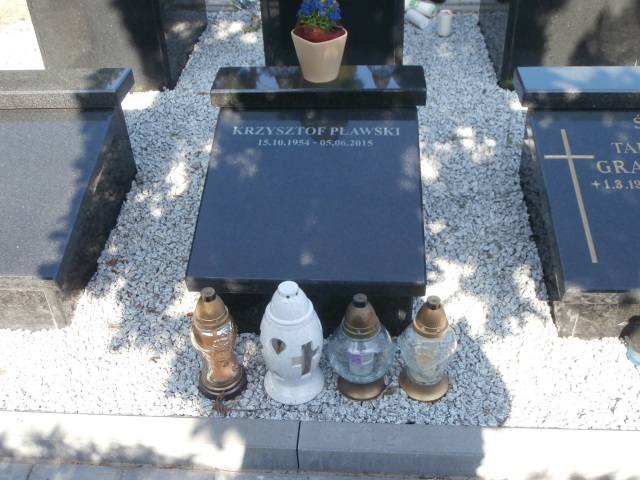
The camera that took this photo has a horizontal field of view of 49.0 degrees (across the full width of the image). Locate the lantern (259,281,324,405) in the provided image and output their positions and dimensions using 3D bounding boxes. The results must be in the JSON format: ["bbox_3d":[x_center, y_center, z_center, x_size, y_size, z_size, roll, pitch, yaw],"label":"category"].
[{"bbox_3d":[-0.066,0.229,1.644,0.150,0.323,0.150,-2,40,1],"label":"lantern"}]

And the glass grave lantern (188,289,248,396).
[{"bbox_3d":[-0.244,0.236,1.651,0.122,0.314,0.122,1,40,4],"label":"glass grave lantern"}]

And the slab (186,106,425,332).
[{"bbox_3d":[-0.018,-0.085,2.006,0.600,0.330,0.650,1,40,4],"label":"slab"}]

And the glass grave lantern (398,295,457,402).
[{"bbox_3d":[0.253,0.244,1.632,0.136,0.292,0.136,1,40,4],"label":"glass grave lantern"}]

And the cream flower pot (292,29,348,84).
[{"bbox_3d":[-0.002,-0.562,2.131,0.152,0.134,0.152,-28,46,-27],"label":"cream flower pot"}]

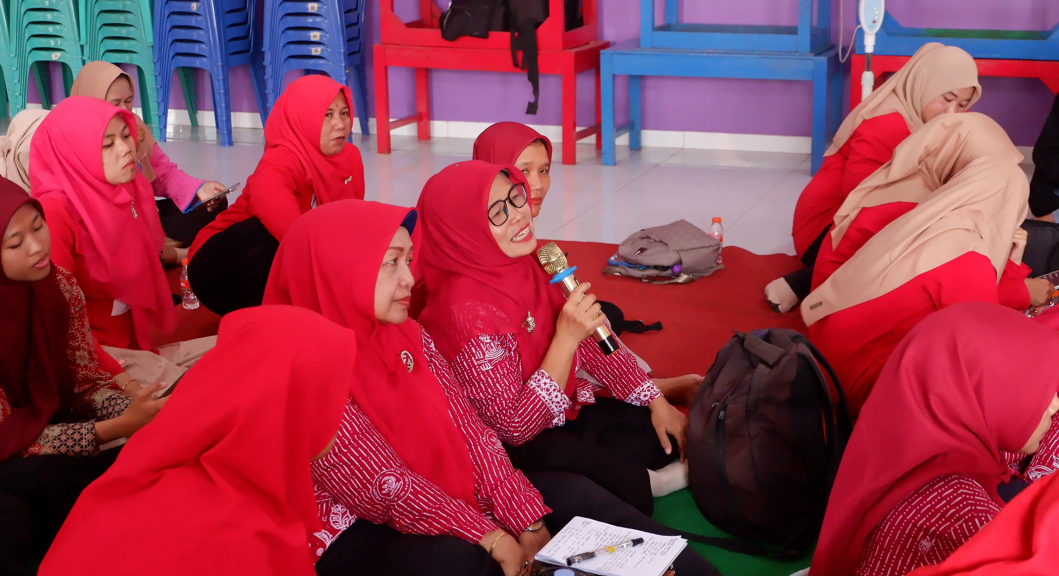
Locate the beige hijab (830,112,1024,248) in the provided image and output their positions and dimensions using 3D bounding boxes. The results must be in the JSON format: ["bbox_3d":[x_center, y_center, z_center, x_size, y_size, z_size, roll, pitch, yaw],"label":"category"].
[{"bbox_3d":[1.072,-0.287,4.220,0.520,0.380,0.360,-1,15,0],"label":"beige hijab"}]

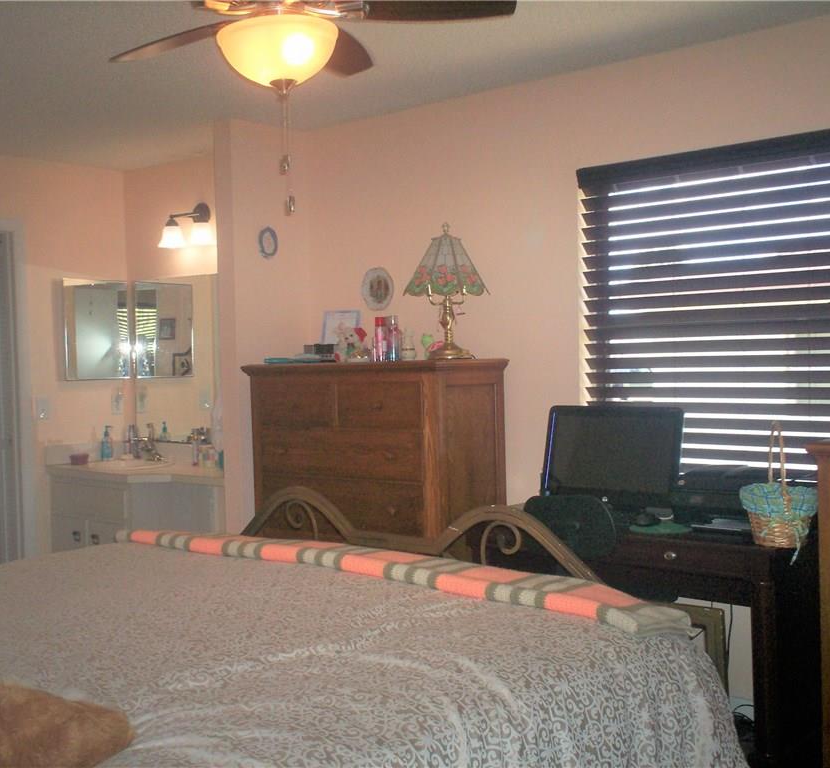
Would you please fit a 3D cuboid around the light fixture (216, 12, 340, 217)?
[{"bbox_3d":[-0.321,-0.642,2.599,0.302,0.467,0.302,-2,2,0],"label":"light fixture"}]

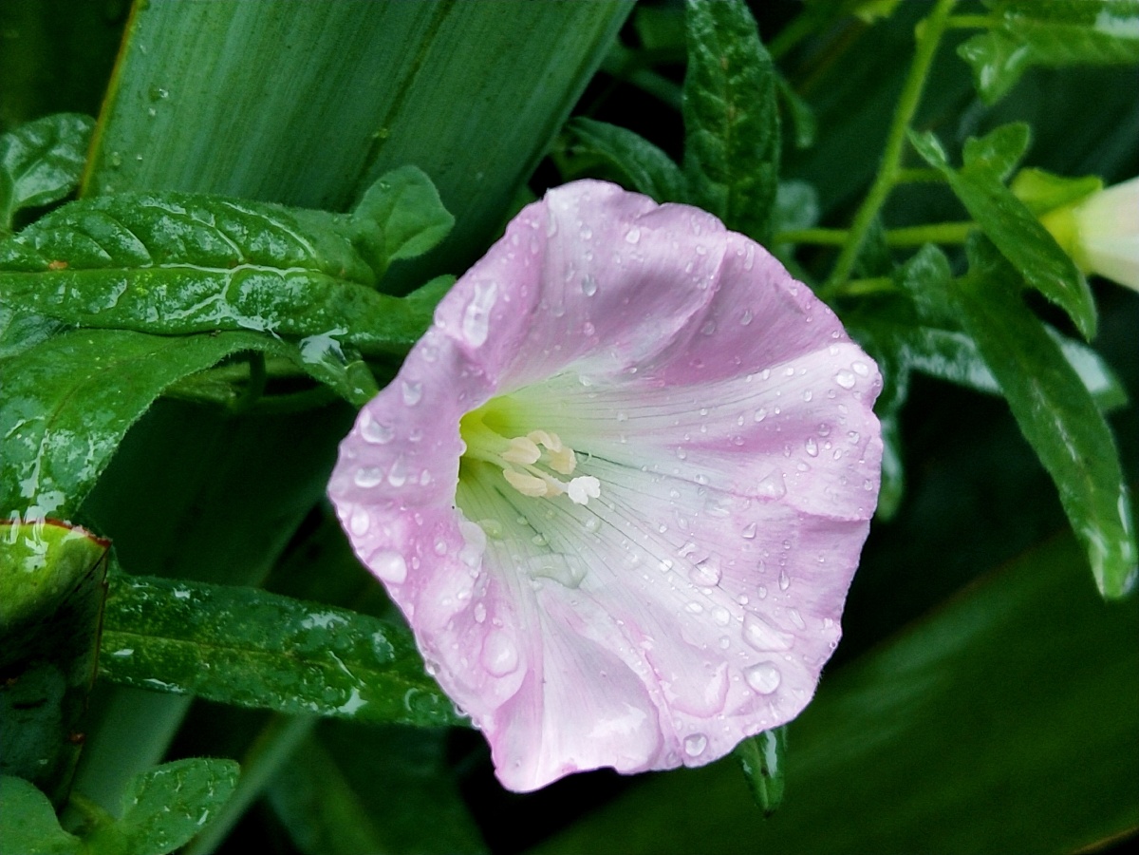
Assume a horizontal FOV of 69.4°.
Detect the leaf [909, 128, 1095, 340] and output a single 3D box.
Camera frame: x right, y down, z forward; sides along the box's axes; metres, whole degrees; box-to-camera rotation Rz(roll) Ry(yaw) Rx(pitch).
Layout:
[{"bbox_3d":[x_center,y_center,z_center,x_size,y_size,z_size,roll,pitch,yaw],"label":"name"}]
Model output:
[{"bbox_3d":[0.059,-0.027,0.110,0.015,0.008,0.036,-32,76,-35],"label":"leaf"}]

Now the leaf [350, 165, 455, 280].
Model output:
[{"bbox_3d":[-0.020,-0.025,0.100,0.013,0.005,0.015,23,60,7],"label":"leaf"}]

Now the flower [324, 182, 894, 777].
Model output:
[{"bbox_3d":[-0.001,0.005,0.097,0.059,0.061,0.042,-15,13,-25],"label":"flower"}]

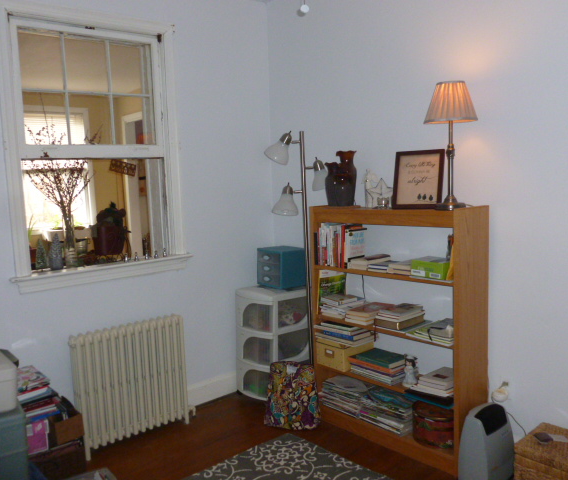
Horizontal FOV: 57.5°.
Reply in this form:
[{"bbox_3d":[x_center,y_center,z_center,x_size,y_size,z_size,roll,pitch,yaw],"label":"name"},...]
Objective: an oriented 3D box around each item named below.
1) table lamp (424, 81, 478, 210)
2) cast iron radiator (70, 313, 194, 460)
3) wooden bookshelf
[{"bbox_3d":[0.748,-0.421,2.313,0.243,0.553,0.243,-2,6,0],"label":"table lamp"},{"bbox_3d":[-0.814,0.772,2.816,0.633,0.633,0.125,-7,8,-41],"label":"cast iron radiator"},{"bbox_3d":[0.566,0.439,2.708,0.251,1.231,0.916,-7,8,-41],"label":"wooden bookshelf"}]

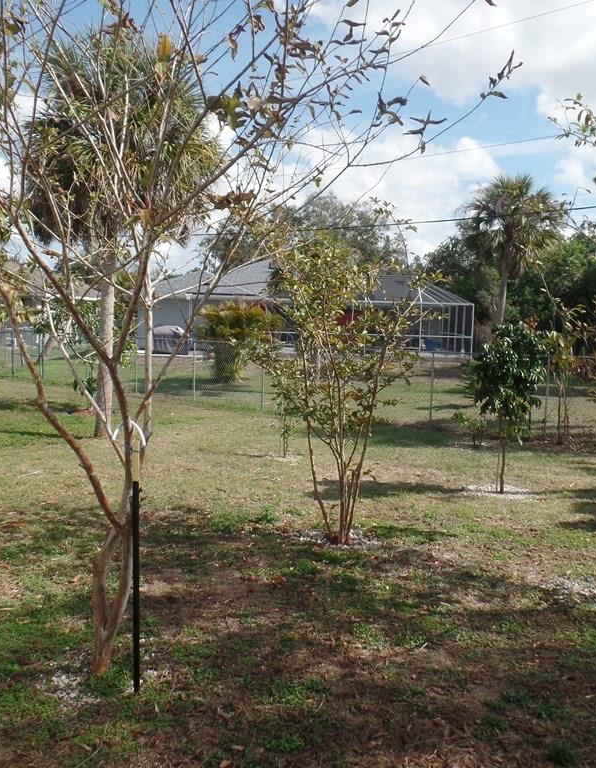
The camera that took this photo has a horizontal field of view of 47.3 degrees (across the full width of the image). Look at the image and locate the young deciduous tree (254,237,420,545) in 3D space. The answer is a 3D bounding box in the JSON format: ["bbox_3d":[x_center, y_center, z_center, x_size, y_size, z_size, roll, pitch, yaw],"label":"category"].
[{"bbox_3d":[0.297,0.064,5.133,1.252,2.318,1.189,1,5,0],"label":"young deciduous tree"}]

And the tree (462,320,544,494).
[{"bbox_3d":[2.106,0.246,6.841,0.743,1.721,0.706,1,5,0],"label":"tree"}]

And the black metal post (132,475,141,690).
[{"bbox_3d":[-0.719,0.907,3.026,0.030,0.973,0.030,1,5,0],"label":"black metal post"}]

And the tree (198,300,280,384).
[{"bbox_3d":[-1.598,-1.137,18.580,2.239,2.271,2.127,1,5,0],"label":"tree"}]

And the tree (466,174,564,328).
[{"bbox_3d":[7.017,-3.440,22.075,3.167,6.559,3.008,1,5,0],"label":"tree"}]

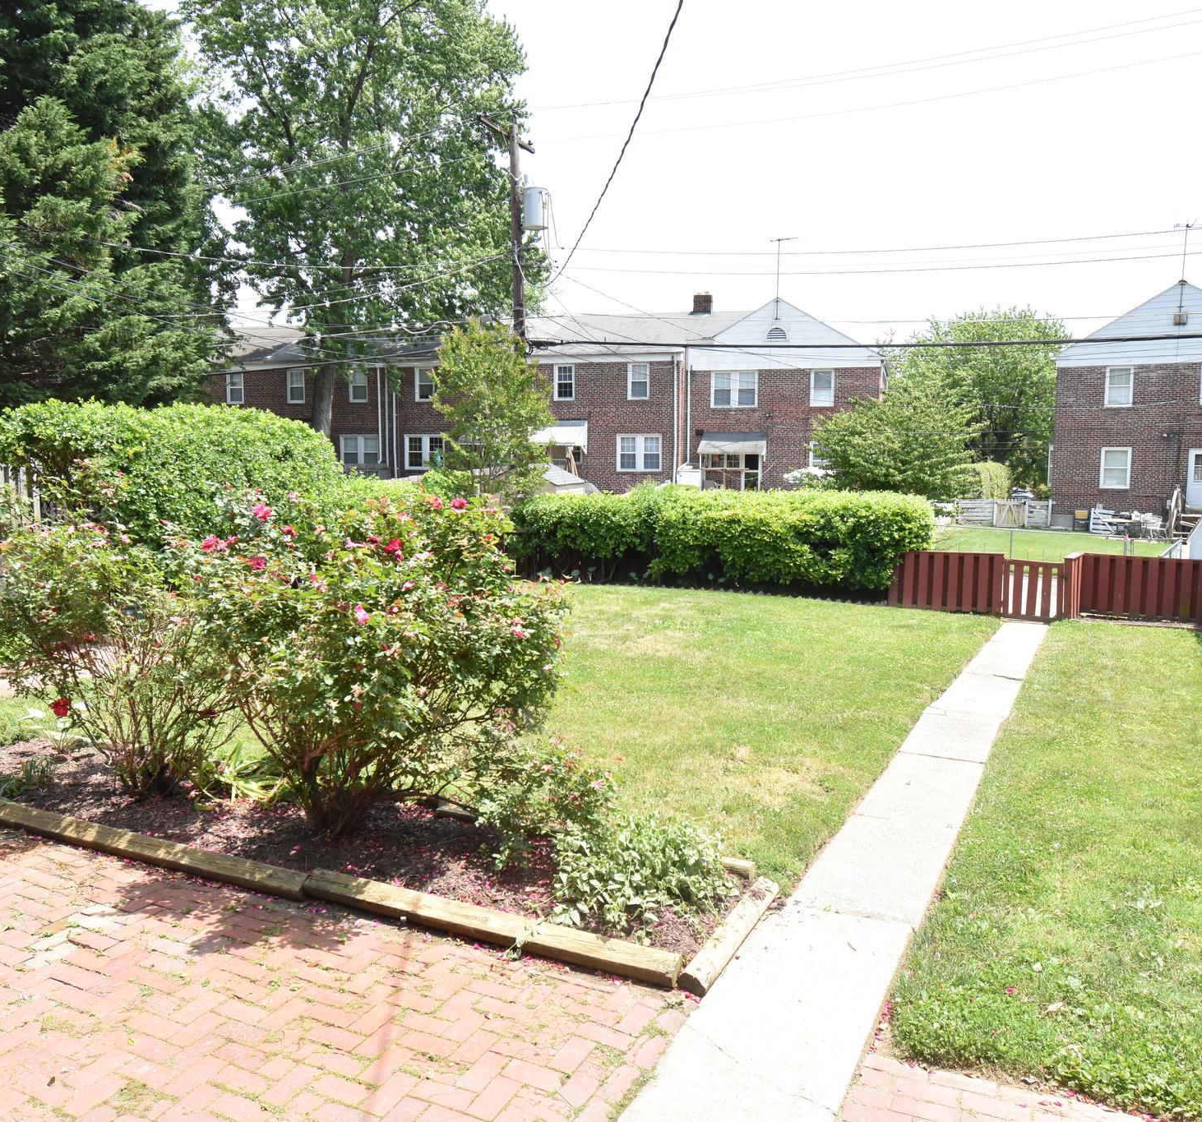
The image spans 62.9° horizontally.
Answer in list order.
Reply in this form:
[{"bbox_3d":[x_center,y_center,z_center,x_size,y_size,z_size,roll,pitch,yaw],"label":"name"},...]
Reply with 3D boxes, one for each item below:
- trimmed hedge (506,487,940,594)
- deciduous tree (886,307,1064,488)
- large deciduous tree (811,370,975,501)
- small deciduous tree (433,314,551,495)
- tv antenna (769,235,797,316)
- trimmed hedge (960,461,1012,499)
[{"bbox_3d":[1.840,-0.350,18.080,8.100,1.900,1.250,3,6,29],"label":"trimmed hedge"},{"bbox_3d":[18.218,-6.918,46.500,9.200,9.920,9.000,3,6,27],"label":"deciduous tree"},{"bbox_3d":[9.049,-3.245,30.500,5.000,5.260,4.700,3,6,27],"label":"large deciduous tree"},{"bbox_3d":[-2.259,-2.254,20.200,2.500,5.430,2.400,0,5,0],"label":"small deciduous tree"},{"bbox_3d":[7.112,-11.031,38.200,1.100,3.110,0.700,4,6,31],"label":"tv antenna"},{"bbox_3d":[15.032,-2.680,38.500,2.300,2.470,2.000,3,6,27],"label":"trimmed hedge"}]

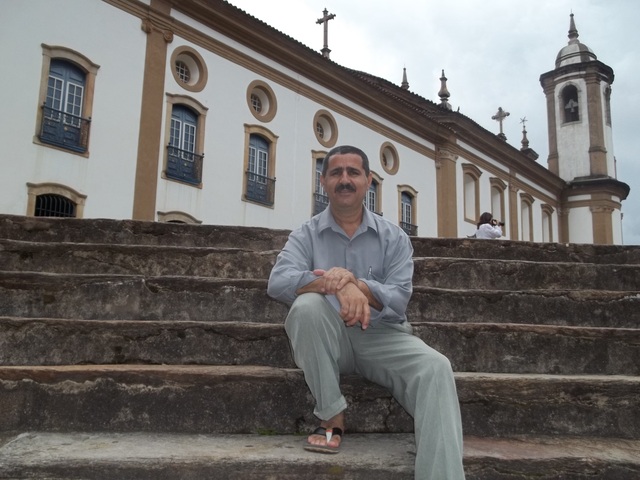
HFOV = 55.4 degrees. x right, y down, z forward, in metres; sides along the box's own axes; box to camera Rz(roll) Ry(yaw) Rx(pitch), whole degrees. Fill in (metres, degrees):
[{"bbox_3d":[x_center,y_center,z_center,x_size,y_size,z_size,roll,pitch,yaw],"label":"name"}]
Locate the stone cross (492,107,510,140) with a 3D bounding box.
[{"bbox_3d":[16.817,-10.836,56.750,1.500,3.200,0.450,-9,-15,41],"label":"stone cross"}]

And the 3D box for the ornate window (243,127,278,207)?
[{"bbox_3d":[-2.131,-2.627,21.475,0.360,2.858,1.621,-9,-15,41],"label":"ornate window"}]

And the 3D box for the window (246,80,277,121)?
[{"bbox_3d":[-2.199,-5.123,22.672,0.350,1.560,1.560,-9,-15,41],"label":"window"}]

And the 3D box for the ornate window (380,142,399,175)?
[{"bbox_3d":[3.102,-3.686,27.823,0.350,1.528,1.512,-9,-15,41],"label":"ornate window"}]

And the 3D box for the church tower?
[{"bbox_3d":[20.549,-5.015,47.702,5.800,28.000,5.800,-9,-15,41],"label":"church tower"}]

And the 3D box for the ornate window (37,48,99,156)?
[{"bbox_3d":[-6.769,-3.734,16.306,0.360,2.858,1.621,-9,-15,41],"label":"ornate window"}]

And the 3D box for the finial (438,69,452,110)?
[{"bbox_3d":[7.087,-8.414,34.529,0.780,2.350,0.780,1,-11,0],"label":"finial"}]

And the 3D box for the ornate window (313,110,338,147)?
[{"bbox_3d":[0.174,-4.550,25.295,0.350,1.560,1.560,-9,-15,41],"label":"ornate window"}]

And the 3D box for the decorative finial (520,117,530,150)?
[{"bbox_3d":[17.128,-8.909,51.061,0.720,2.978,0.720,-9,-15,41],"label":"decorative finial"}]

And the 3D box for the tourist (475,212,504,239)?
[{"bbox_3d":[2.835,0.340,10.119,0.500,1.640,0.500,5,-12,-19],"label":"tourist"}]

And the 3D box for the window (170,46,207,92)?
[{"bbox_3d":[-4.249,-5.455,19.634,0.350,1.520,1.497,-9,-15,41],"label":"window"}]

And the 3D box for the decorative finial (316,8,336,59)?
[{"bbox_3d":[0.394,-12.660,37.326,1.400,3.303,0.420,-9,-15,41],"label":"decorative finial"}]

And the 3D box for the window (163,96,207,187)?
[{"bbox_3d":[-4.240,-3.131,19.125,0.360,2.858,1.621,-9,-15,41],"label":"window"}]

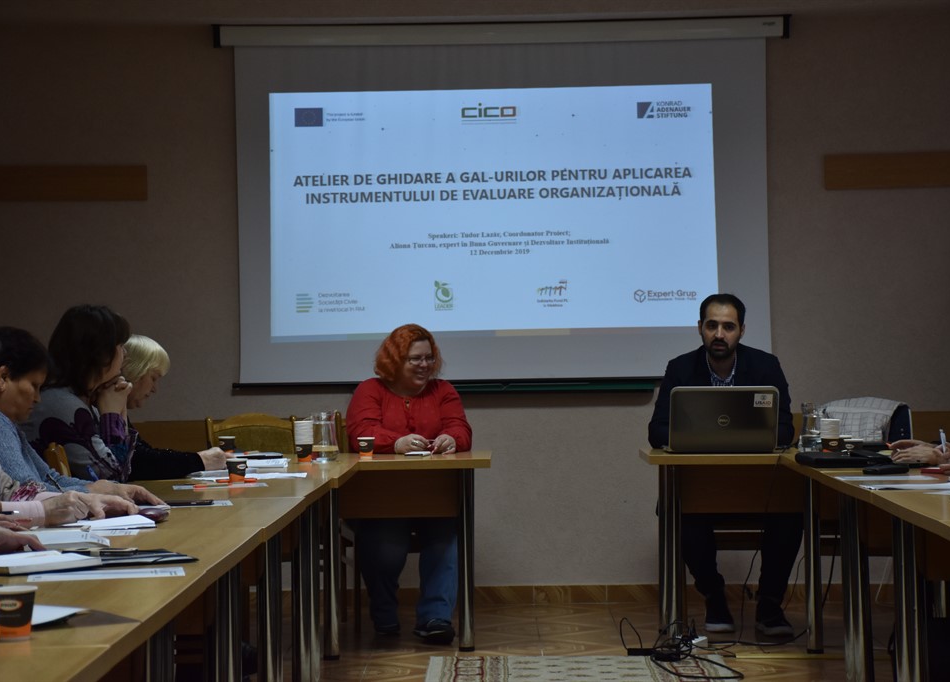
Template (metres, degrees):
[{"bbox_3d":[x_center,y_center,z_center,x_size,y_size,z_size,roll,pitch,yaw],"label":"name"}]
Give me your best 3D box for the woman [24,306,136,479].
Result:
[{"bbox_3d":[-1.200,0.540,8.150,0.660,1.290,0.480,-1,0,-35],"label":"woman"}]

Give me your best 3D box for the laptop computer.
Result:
[{"bbox_3d":[0.976,0.308,10.021,0.415,0.255,0.350,-1,0,0],"label":"laptop computer"}]

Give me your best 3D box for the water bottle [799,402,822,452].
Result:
[{"bbox_3d":[1.297,0.334,9.860,0.100,0.192,0.100,-1,0,-11],"label":"water bottle"}]

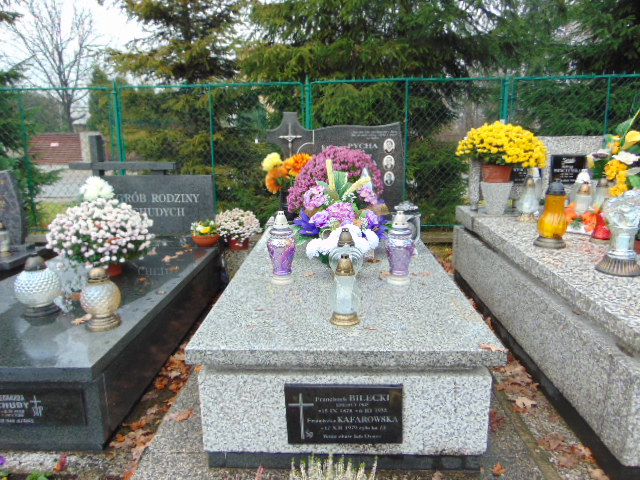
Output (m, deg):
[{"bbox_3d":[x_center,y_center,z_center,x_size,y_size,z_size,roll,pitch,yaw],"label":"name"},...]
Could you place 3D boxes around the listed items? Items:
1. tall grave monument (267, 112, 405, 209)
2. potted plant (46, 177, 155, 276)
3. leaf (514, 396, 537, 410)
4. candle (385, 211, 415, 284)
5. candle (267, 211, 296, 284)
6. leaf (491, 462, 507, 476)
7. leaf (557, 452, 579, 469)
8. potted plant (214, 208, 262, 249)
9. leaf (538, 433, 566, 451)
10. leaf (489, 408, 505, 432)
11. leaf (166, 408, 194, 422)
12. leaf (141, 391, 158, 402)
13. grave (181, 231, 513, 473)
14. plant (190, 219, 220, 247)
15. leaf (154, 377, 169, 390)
[{"bbox_3d":[0.119,-0.524,3.338,0.982,0.772,0.100,0,13,2],"label":"tall grave monument"},{"bbox_3d":[-1.276,-0.080,2.681,0.598,0.545,0.580,0,13,2],"label":"potted plant"},{"bbox_3d":[0.873,0.687,1.950,0.093,0.025,0.073,0,13,2],"label":"leaf"},{"bbox_3d":[0.351,0.032,2.034,0.125,0.319,0.125,0,13,2],"label":"candle"},{"bbox_3d":[-0.169,0.033,2.057,0.130,0.323,0.130,0,13,2],"label":"candle"},{"bbox_3d":[0.613,0.784,1.584,0.056,0.020,0.051,0,13,2],"label":"leaf"},{"bbox_3d":[0.872,0.767,1.615,0.073,0.020,0.064,0,13,2],"label":"leaf"},{"bbox_3d":[-0.630,-0.091,3.583,0.371,0.309,0.371,0,13,2],"label":"potted plant"},{"bbox_3d":[0.867,0.749,1.724,0.099,0.015,0.077,0,13,2],"label":"leaf"},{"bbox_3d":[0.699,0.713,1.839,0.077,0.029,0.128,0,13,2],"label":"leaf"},{"bbox_3d":[-0.578,0.719,1.901,0.117,0.020,0.076,0,13,2],"label":"leaf"},{"bbox_3d":[-0.765,0.701,2.081,0.082,0.020,0.074,0,13,2],"label":"leaf"},{"bbox_3d":[0.112,0.348,2.445,1.002,0.478,1.962,0,13,2],"label":"grave"},{"bbox_3d":[-0.824,-0.057,3.324,0.218,0.198,0.218,0,13,2],"label":"plant"},{"bbox_3d":[-0.744,0.672,2.180,0.066,0.030,0.088,0,13,2],"label":"leaf"}]

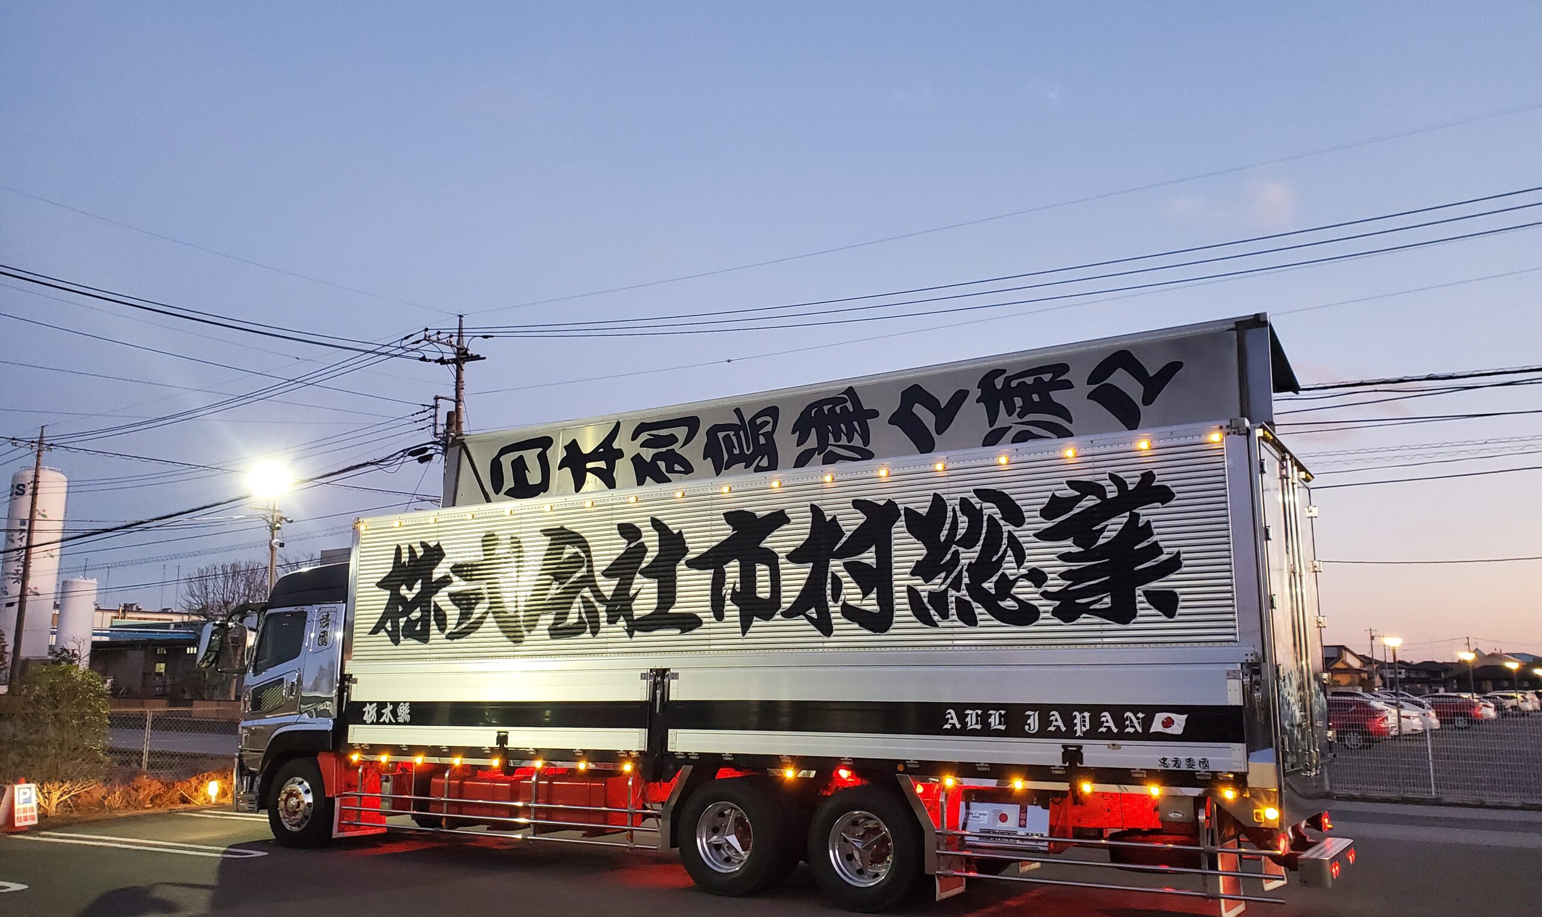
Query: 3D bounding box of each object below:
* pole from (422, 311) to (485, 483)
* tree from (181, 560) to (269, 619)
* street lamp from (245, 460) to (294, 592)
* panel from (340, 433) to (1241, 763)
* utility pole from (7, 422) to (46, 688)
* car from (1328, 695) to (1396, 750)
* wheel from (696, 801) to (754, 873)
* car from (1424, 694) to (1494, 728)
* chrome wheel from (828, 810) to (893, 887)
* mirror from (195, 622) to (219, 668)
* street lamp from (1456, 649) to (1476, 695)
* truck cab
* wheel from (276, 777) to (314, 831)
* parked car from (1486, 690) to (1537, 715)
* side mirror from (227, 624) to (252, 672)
[{"bbox_3d":[-10.031,1.915,35.188,1.950,13.320,1.300,0,-11,0],"label":"pole"},{"bbox_3d":[-26.191,9.014,56.737,4.600,7.700,4.400,0,-11,0],"label":"tree"},{"bbox_3d":[-8.682,2.844,19.502,0.600,5.600,0.500,5,-12,-24],"label":"street lamp"},{"bbox_3d":[-0.640,1.459,10.745,9.600,2.500,0.090,-7,-13,31],"label":"panel"},{"bbox_3d":[-25.794,4.246,39.938,0.380,10.880,0.380,7,-13,-33],"label":"utility pole"},{"bbox_3d":[15.917,7.710,34.124,4.300,1.580,1.750,-9,-14,38],"label":"car"},{"bbox_3d":[-0.367,3.354,10.289,0.600,0.600,0.200,-7,-13,31],"label":"wheel"},{"bbox_3d":[27.288,10.434,48.352,4.250,1.480,1.740,-7,-13,33],"label":"car"},{"bbox_3d":[0.761,3.124,9.303,0.590,0.590,0.200,-7,-13,31],"label":"chrome wheel"},{"bbox_3d":[-6.796,2.251,13.961,0.200,0.550,0.280,3,-12,-13],"label":"mirror"},{"bbox_3d":[30.824,10.213,51.358,0.700,3.050,0.400,-7,-13,33],"label":"street lamp"},{"bbox_3d":[-5.062,2.840,14.407,2.170,2.870,2.530,-7,-13,31],"label":"truck cab"},{"bbox_3d":[-5.415,3.986,13.376,0.600,0.600,0.200,-7,-13,31],"label":"wheel"},{"bbox_3d":[45.104,14.937,71.642,4.350,1.480,1.730,-7,-13,33],"label":"parked car"},{"bbox_3d":[-6.354,2.257,13.821,0.140,0.560,0.260,-7,-14,32],"label":"side mirror"}]

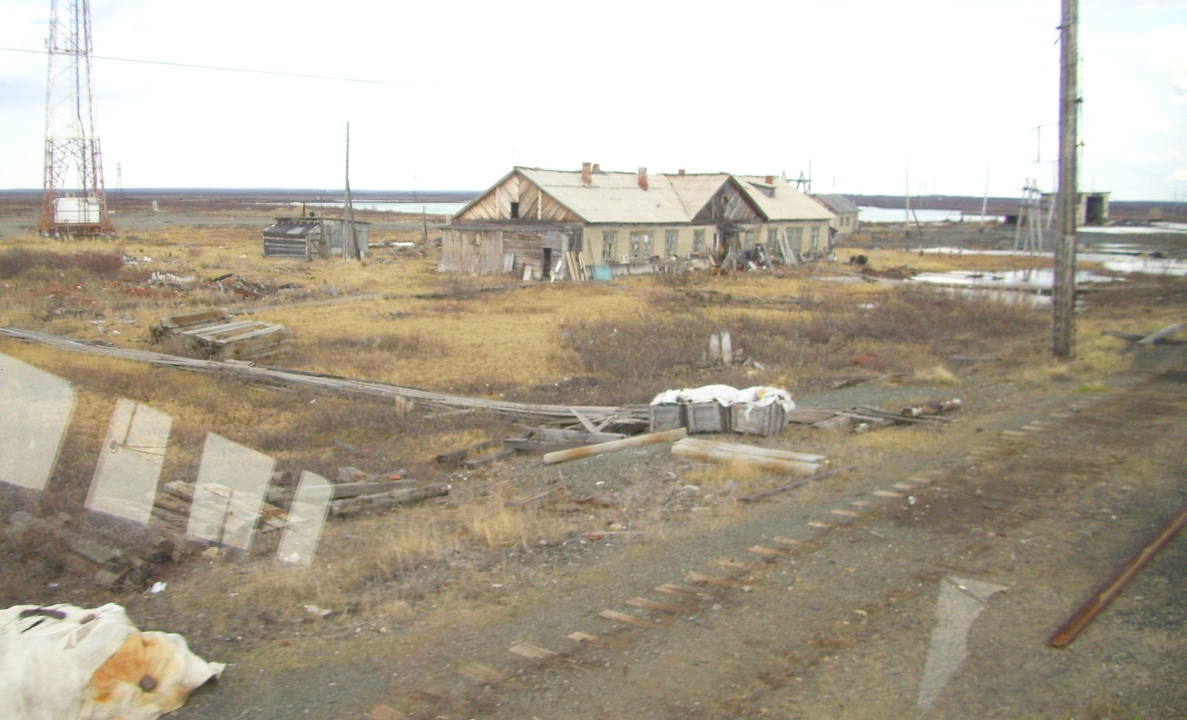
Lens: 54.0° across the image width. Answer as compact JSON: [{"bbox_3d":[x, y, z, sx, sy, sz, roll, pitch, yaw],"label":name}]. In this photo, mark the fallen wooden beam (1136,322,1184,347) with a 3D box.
[{"bbox_3d":[16.319,-0.727,33.631,2.650,0.180,0.240,-13,15,-39],"label":"fallen wooden beam"}]

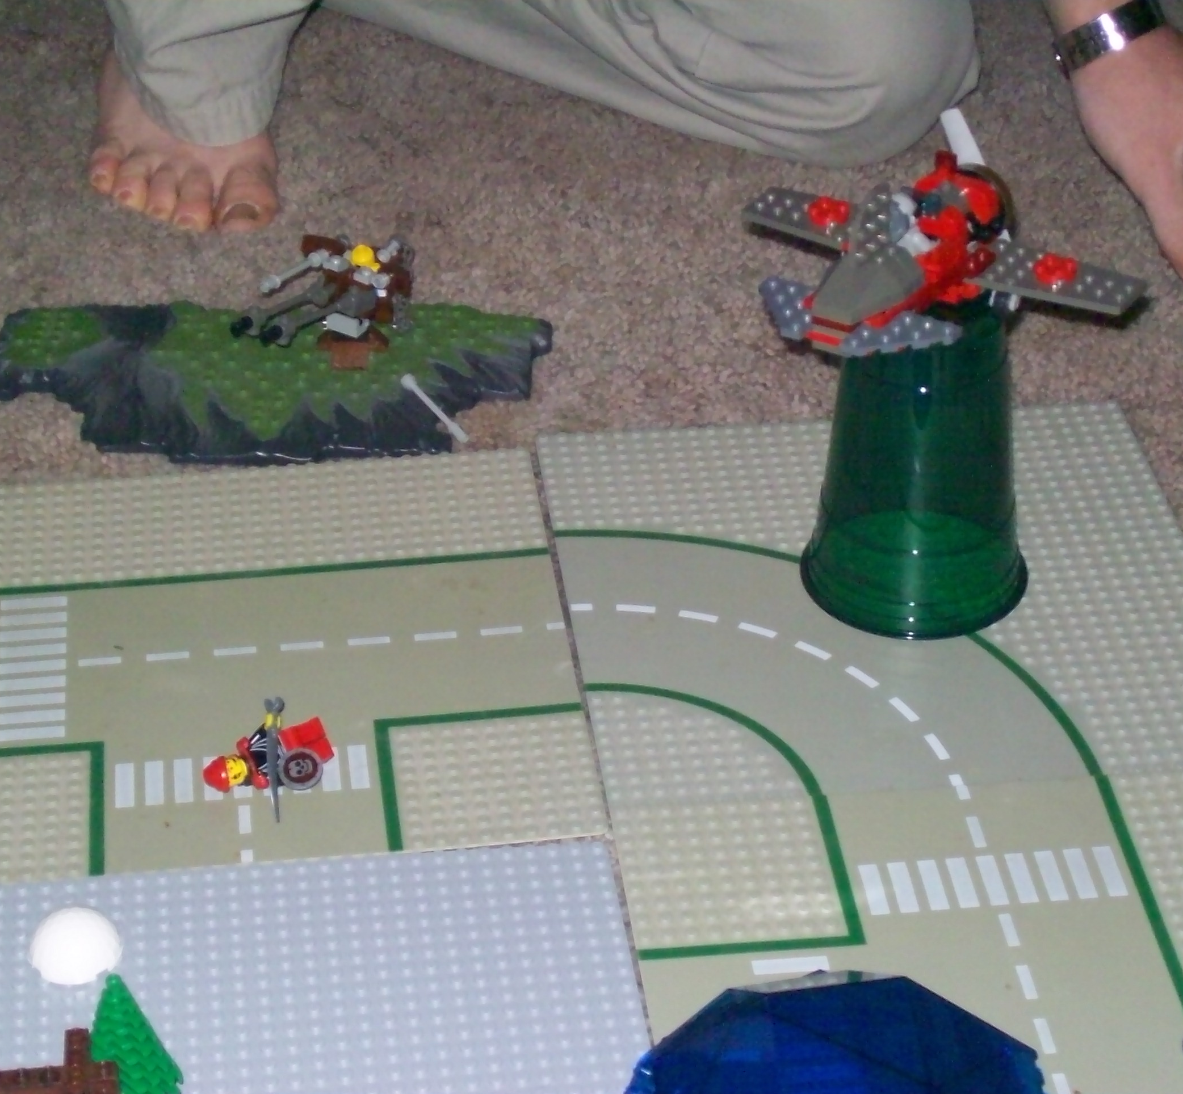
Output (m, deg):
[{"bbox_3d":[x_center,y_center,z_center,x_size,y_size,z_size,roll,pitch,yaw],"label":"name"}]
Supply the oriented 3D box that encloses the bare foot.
[{"bbox_3d":[-0.200,-0.250,1.482,0.098,0.088,0.240,-2,34,-3],"label":"bare foot"}]

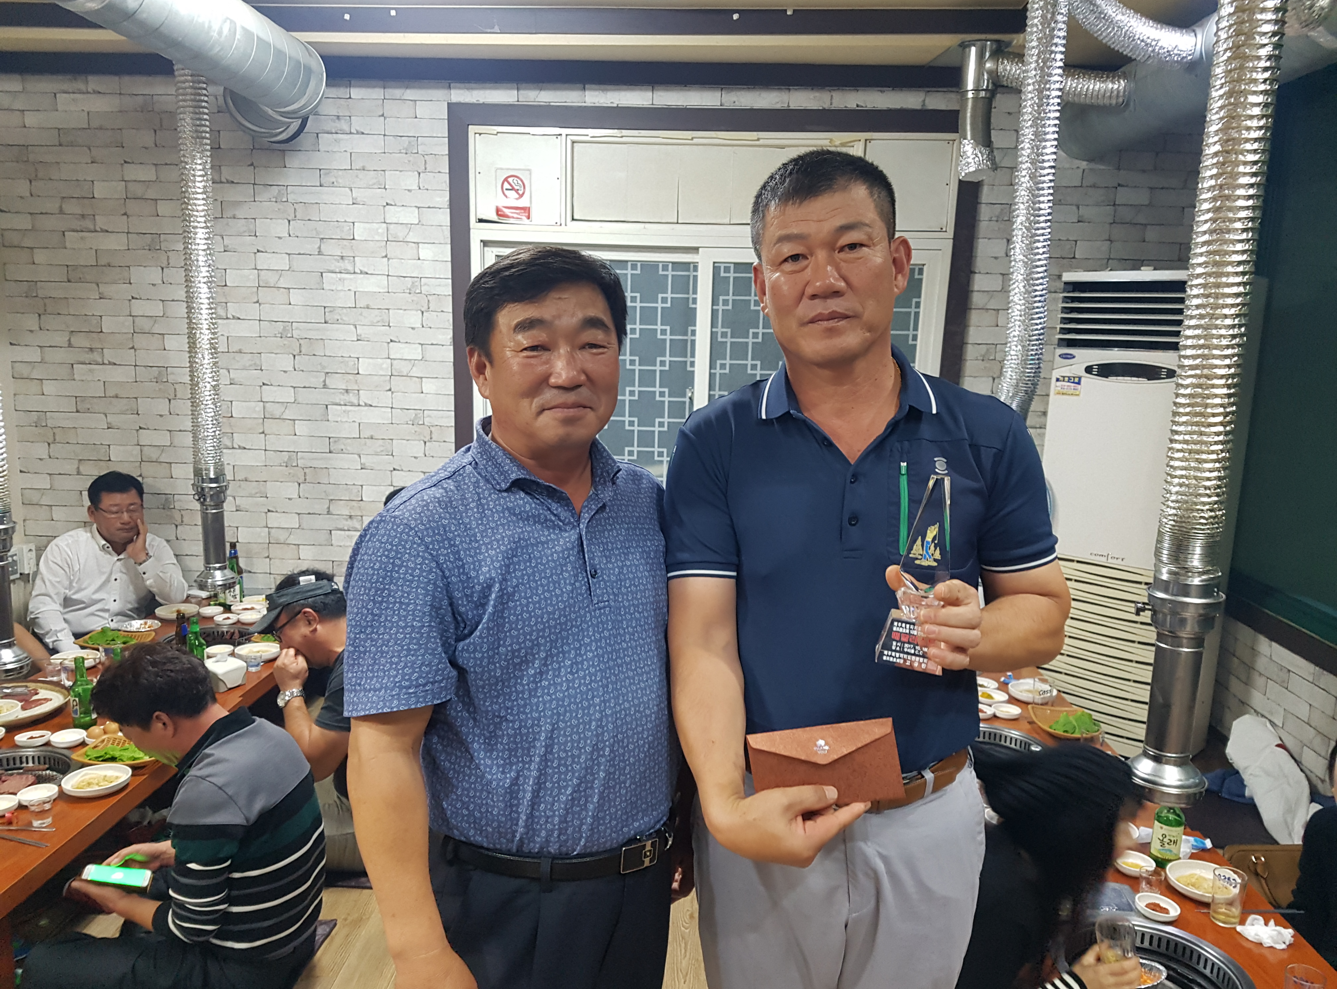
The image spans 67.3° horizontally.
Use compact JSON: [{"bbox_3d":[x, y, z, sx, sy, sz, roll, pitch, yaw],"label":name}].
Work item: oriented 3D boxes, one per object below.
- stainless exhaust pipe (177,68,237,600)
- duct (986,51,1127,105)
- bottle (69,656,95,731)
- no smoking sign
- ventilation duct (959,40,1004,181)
[{"bbox_3d":[-1.638,-0.539,3.556,0.160,1.845,0.150,2,11,4],"label":"stainless exhaust pipe"},{"bbox_3d":[1.433,-1.525,3.689,0.530,0.180,0.135,2,11,4],"label":"duct"},{"bbox_3d":[-1.717,0.582,2.946,0.066,0.215,0.066,2,11,4],"label":"bottle"},{"bbox_3d":[-0.661,-1.271,4.266,0.153,0.213,0.010,2,11,4],"label":"no smoking sign"},{"bbox_3d":[1.170,-1.439,3.755,0.160,0.500,0.140,2,11,4],"label":"ventilation duct"}]

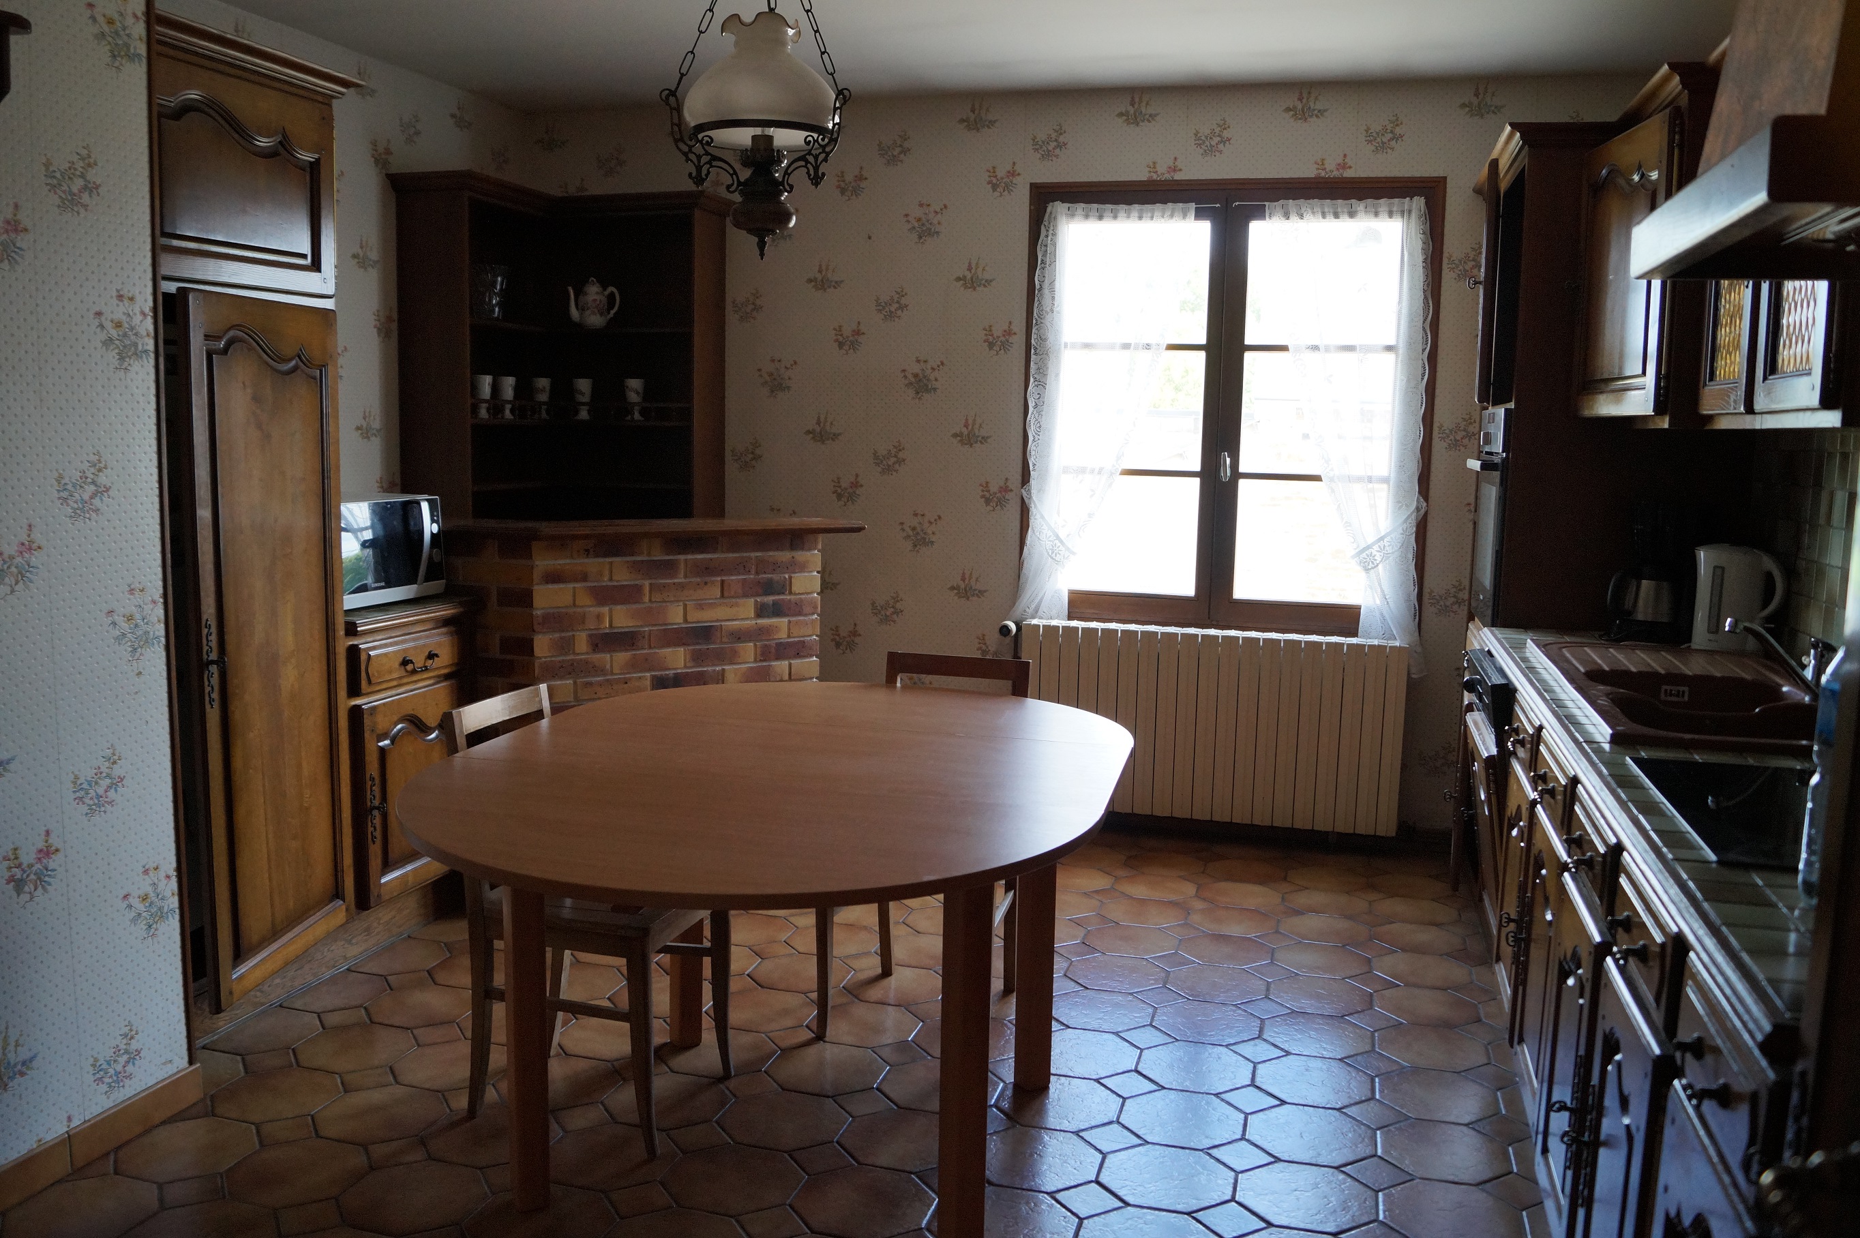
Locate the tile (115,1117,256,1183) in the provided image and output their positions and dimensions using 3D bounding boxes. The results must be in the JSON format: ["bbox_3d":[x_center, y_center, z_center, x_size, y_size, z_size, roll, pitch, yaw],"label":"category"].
[{"bbox_3d":[-1.340,0.958,2.511,0.242,0.010,0.242,3,7,16],"label":"tile"}]

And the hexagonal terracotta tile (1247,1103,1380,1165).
[{"bbox_3d":[0.733,1.000,2.690,0.243,0.012,0.241,3,7,16],"label":"hexagonal terracotta tile"}]

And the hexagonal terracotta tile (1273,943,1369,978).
[{"bbox_3d":[1.036,0.909,3.701,0.238,0.012,0.238,3,8,14],"label":"hexagonal terracotta tile"}]

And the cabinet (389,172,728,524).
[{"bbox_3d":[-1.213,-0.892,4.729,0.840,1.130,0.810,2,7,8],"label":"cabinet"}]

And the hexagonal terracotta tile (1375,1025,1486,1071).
[{"bbox_3d":[1.142,0.983,3.181,0.238,0.012,0.238,3,8,14],"label":"hexagonal terracotta tile"}]

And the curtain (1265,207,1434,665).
[{"bbox_3d":[1.335,-0.578,4.457,0.485,1.541,0.090,3,7,16],"label":"curtain"}]

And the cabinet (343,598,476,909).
[{"bbox_3d":[-1.601,0.367,3.684,0.600,0.820,0.530,3,7,16],"label":"cabinet"}]

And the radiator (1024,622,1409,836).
[{"bbox_3d":[0.915,0.343,4.614,1.230,0.615,0.110,4,8,16],"label":"radiator"}]

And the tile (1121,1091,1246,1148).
[{"bbox_3d":[0.498,0.992,2.749,0.243,0.012,0.241,3,7,16],"label":"tile"}]

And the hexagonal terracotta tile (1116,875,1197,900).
[{"bbox_3d":[0.684,0.820,4.228,0.243,0.012,0.241,3,7,16],"label":"hexagonal terracotta tile"}]

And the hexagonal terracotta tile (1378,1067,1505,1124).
[{"bbox_3d":[1.076,1.012,2.956,0.238,0.012,0.238,3,8,14],"label":"hexagonal terracotta tile"}]

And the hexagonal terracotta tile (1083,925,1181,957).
[{"bbox_3d":[0.544,0.870,3.754,0.242,0.010,0.242,3,7,16],"label":"hexagonal terracotta tile"}]

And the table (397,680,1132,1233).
[{"bbox_3d":[-0.244,0.632,2.629,1.177,0.763,1.564,3,8,14],"label":"table"}]

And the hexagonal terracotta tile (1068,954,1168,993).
[{"bbox_3d":[0.472,0.895,3.509,0.242,0.010,0.242,3,7,16],"label":"hexagonal terracotta tile"}]

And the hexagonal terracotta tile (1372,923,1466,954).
[{"bbox_3d":[1.332,0.875,3.805,0.243,0.012,0.241,3,7,16],"label":"hexagonal terracotta tile"}]

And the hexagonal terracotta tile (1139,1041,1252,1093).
[{"bbox_3d":[0.582,0.986,3.056,0.238,0.012,0.238,3,8,14],"label":"hexagonal terracotta tile"}]

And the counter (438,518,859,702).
[{"bbox_3d":[-0.856,0.240,4.269,1.376,1.084,0.409,-3,7,-32],"label":"counter"}]

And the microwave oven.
[{"bbox_3d":[-1.622,-0.188,3.789,0.370,0.278,0.490,3,8,18],"label":"microwave oven"}]

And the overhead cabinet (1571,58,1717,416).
[{"bbox_3d":[1.740,-0.791,3.104,0.417,0.771,0.511,3,7,16],"label":"overhead cabinet"}]

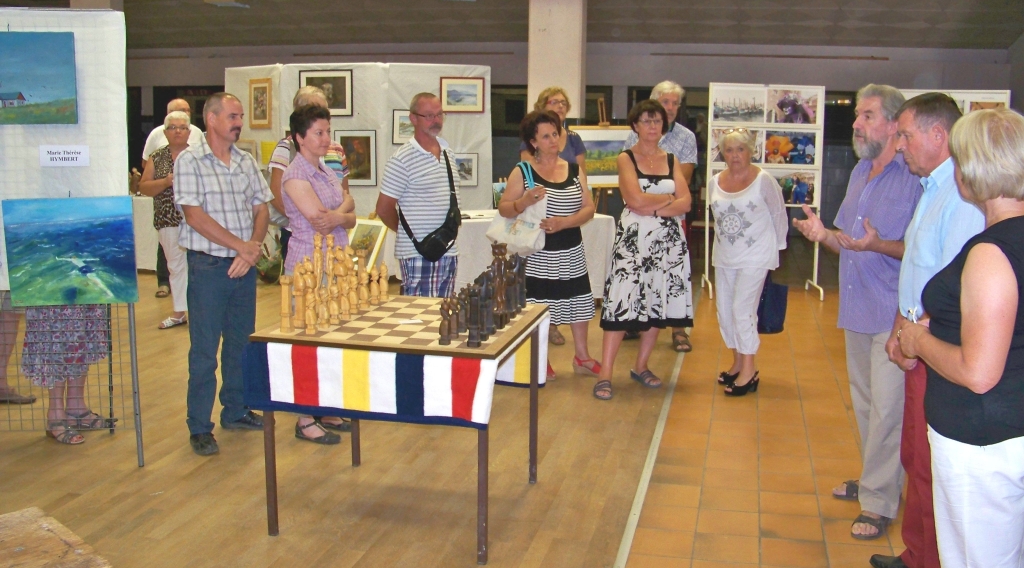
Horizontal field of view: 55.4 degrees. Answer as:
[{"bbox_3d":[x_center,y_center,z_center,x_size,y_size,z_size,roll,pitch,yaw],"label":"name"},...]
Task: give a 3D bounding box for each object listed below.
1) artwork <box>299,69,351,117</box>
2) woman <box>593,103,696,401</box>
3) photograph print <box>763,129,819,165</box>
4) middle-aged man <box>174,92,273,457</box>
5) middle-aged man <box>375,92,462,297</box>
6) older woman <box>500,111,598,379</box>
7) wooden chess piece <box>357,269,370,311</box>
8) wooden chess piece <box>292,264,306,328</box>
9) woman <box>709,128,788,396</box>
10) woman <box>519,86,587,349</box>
[{"bbox_3d":[-1.698,-1.744,8.938,0.520,0.425,0.030,3,10,13],"label":"artwork"},{"bbox_3d":[0.750,-0.201,5.526,0.530,1.660,0.420,0,10,-5],"label":"woman"},{"bbox_3d":[2.476,-1.211,8.680,0.485,0.315,0.020,1,10,3],"label":"photograph print"},{"bbox_3d":[-1.370,-0.059,4.635,0.510,1.698,0.420,-8,13,-41],"label":"middle-aged man"},{"bbox_3d":[-0.532,-0.220,5.552,0.530,1.717,0.400,-5,12,-30],"label":"middle-aged man"},{"bbox_3d":[0.224,-0.252,5.981,0.550,1.589,0.400,-3,11,-18],"label":"older woman"},{"bbox_3d":[-0.597,0.021,3.966,0.041,0.160,0.040,3,10,13],"label":"wooden chess piece"},{"bbox_3d":[-0.833,0.038,3.826,0.056,0.256,0.048,3,10,14],"label":"wooden chess piece"},{"bbox_3d":[1.351,-0.143,5.773,0.480,1.550,0.340,8,12,37],"label":"woman"},{"bbox_3d":[0.278,-0.470,6.698,0.470,1.733,0.330,-1,10,-12],"label":"woman"}]

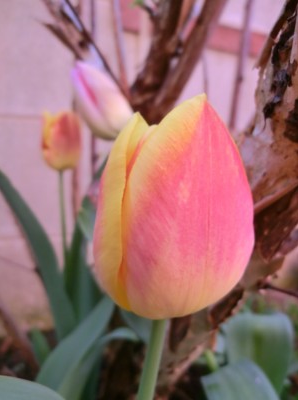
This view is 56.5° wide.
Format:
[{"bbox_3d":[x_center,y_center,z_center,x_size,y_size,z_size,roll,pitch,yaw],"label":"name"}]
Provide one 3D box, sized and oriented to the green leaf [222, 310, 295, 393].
[{"bbox_3d":[0.089,0.124,0.225,0.056,0.066,0.030,3,12,0],"label":"green leaf"}]

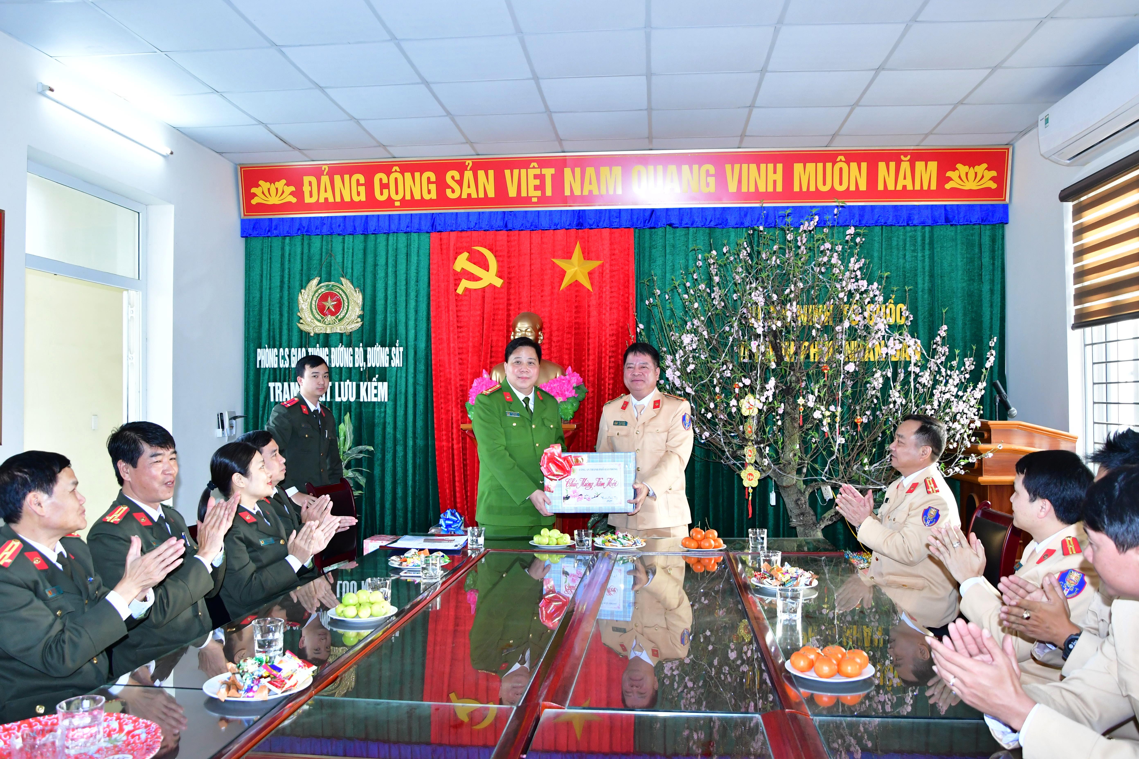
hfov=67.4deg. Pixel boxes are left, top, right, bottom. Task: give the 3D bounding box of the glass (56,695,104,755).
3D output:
[{"bbox_3d":[-0.851,0.604,1.490,0.073,0.081,0.073,0,-1,6],"label":"glass"}]

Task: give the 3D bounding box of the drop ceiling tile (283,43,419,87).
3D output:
[{"bbox_3d":[-1.117,-1.648,4.466,0.595,0.018,0.570,0,-1,6],"label":"drop ceiling tile"}]

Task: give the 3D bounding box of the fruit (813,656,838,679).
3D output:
[{"bbox_3d":[0.622,0.698,2.070,0.057,0.051,0.057,0,-1,6],"label":"fruit"}]

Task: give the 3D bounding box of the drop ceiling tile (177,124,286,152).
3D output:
[{"bbox_3d":[-2.206,-1.621,5.735,0.585,0.018,0.565,0,-1,6],"label":"drop ceiling tile"}]

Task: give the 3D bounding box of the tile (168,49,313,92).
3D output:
[{"bbox_3d":[-1.677,-1.601,4.407,0.595,0.020,0.585,0,-1,6],"label":"tile"}]

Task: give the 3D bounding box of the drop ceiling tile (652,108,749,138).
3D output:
[{"bbox_3d":[0.803,-1.607,5.331,0.600,0.020,0.580,0,-1,6],"label":"drop ceiling tile"}]

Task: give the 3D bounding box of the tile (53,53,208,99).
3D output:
[{"bbox_3d":[-2.257,-1.594,4.479,0.595,0.020,0.585,0,-1,6],"label":"tile"}]

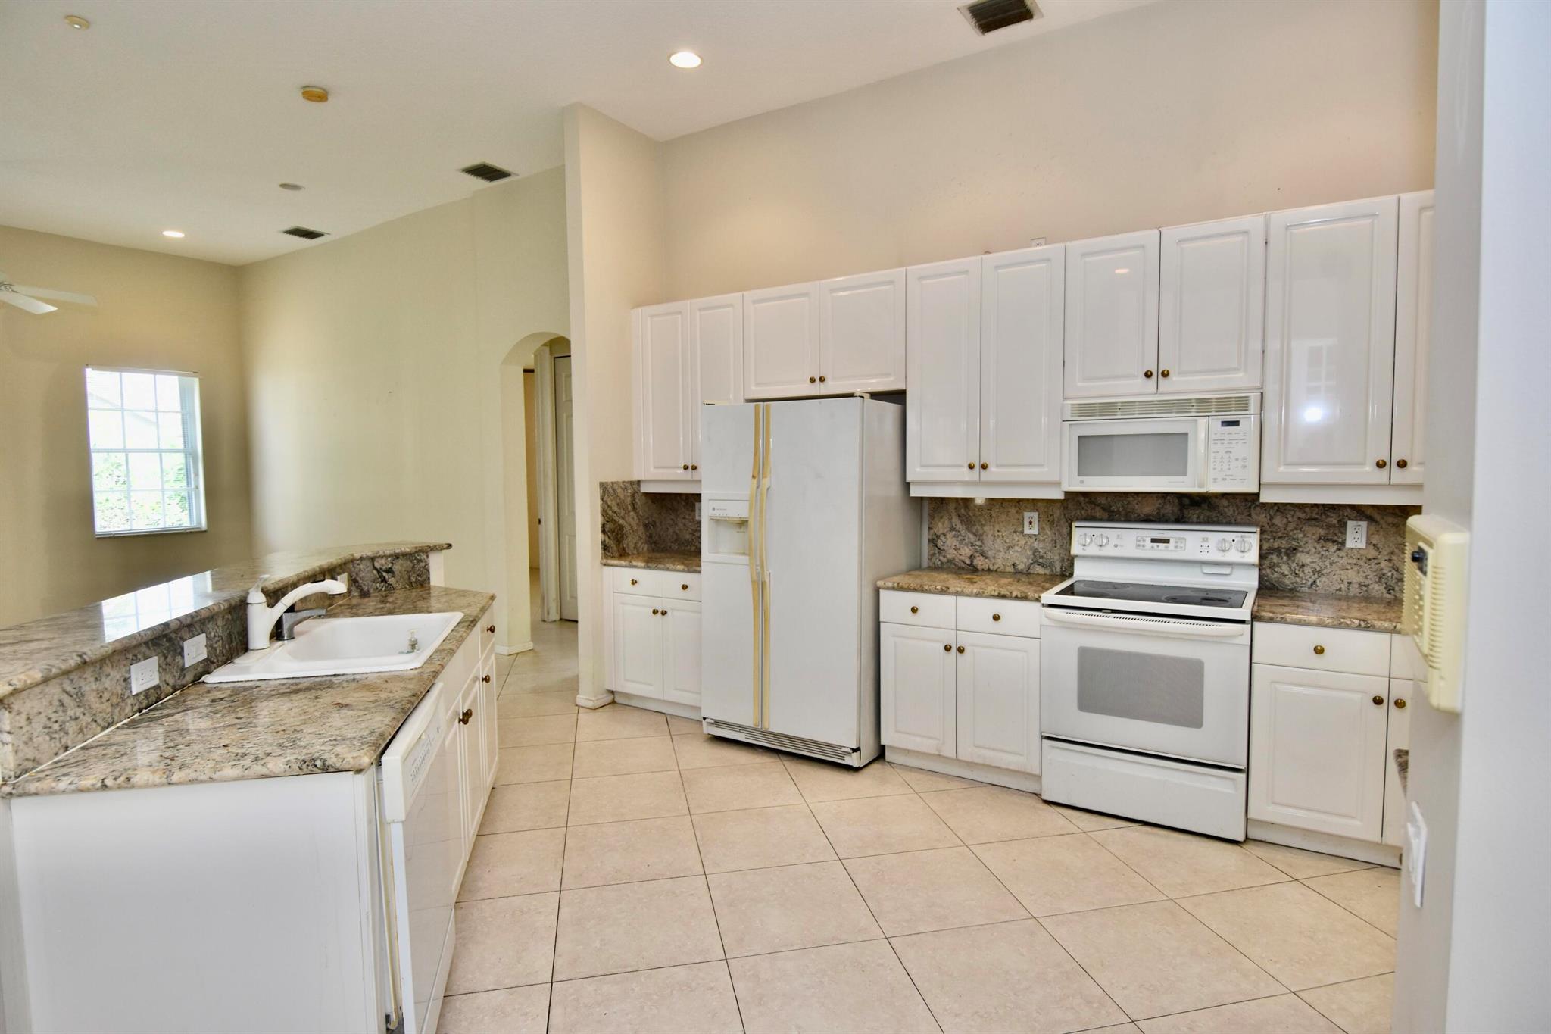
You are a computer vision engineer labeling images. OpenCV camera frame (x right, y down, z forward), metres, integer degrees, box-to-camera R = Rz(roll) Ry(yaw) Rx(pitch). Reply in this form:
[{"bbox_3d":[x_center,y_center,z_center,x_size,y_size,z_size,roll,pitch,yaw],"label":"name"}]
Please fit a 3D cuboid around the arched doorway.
[{"bbox_3d":[-1.667,-0.137,5.889,0.885,2.465,0.220,2,4,32],"label":"arched doorway"}]

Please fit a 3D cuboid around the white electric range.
[{"bbox_3d":[1.607,0.641,3.331,0.763,1.178,0.700,2,4,32],"label":"white electric range"}]

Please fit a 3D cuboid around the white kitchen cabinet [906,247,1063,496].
[{"bbox_3d":[1.070,-0.681,3.853,0.760,1.119,0.326,2,4,32],"label":"white kitchen cabinet"}]

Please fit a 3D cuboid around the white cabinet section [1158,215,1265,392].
[{"bbox_3d":[1.878,-0.872,3.334,0.383,0.686,0.330,2,4,32],"label":"white cabinet section"}]

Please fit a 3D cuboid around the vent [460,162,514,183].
[{"bbox_3d":[-2.092,-2.492,5.632,0.300,0.025,0.300,2,4,32],"label":"vent"}]

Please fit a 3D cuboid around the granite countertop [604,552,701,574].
[{"bbox_3d":[-0.530,0.268,4.714,0.870,0.037,0.647,2,4,32],"label":"granite countertop"}]

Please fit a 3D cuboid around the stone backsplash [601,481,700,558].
[{"bbox_3d":[-0.584,0.014,4.747,0.795,0.461,0.590,2,4,32],"label":"stone backsplash"}]

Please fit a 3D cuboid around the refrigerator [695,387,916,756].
[{"bbox_3d":[0.183,0.303,4.143,0.915,1.774,0.790,2,4,32],"label":"refrigerator"}]

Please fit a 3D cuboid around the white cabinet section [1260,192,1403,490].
[{"bbox_3d":[2.218,-0.671,3.137,0.412,1.068,0.330,2,4,32],"label":"white cabinet section"}]

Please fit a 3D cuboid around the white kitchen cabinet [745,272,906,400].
[{"bbox_3d":[0.324,-0.959,4.274,0.970,0.605,0.325,2,4,32],"label":"white kitchen cabinet"}]

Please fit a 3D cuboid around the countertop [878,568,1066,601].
[{"bbox_3d":[0.979,0.320,3.779,0.771,0.037,0.647,2,4,32],"label":"countertop"}]

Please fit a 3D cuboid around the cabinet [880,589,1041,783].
[{"bbox_3d":[0.991,0.772,3.812,0.750,0.871,0.623,2,4,32],"label":"cabinet"}]

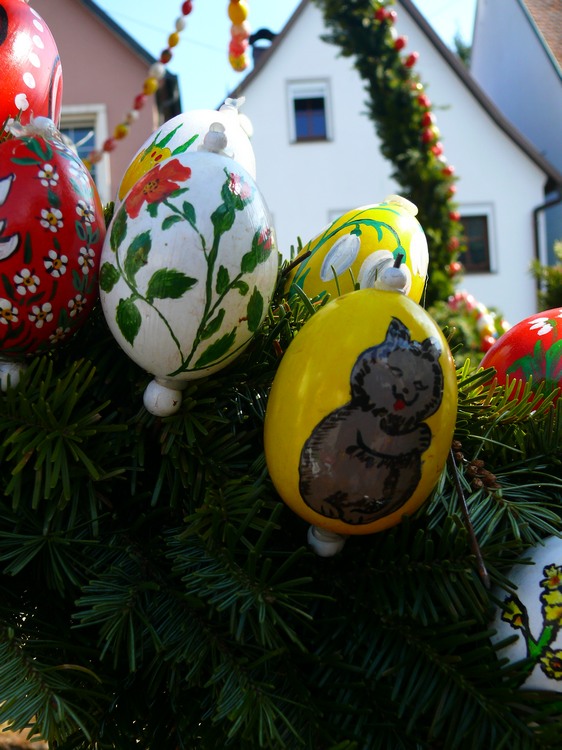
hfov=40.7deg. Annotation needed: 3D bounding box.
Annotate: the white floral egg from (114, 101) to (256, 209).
[{"bbox_3d":[-0.038,-0.076,0.316,0.053,0.079,0.053,27,6,-12],"label":"white floral egg"}]

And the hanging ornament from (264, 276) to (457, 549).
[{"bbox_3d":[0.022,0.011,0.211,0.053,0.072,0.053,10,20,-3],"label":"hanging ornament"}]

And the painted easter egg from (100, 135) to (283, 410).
[{"bbox_3d":[-0.028,-0.032,0.234,0.053,0.092,0.053,12,-6,-8],"label":"painted easter egg"}]

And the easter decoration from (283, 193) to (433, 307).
[{"bbox_3d":[0.034,-0.040,0.318,0.053,0.076,0.053,30,4,2],"label":"easter decoration"}]

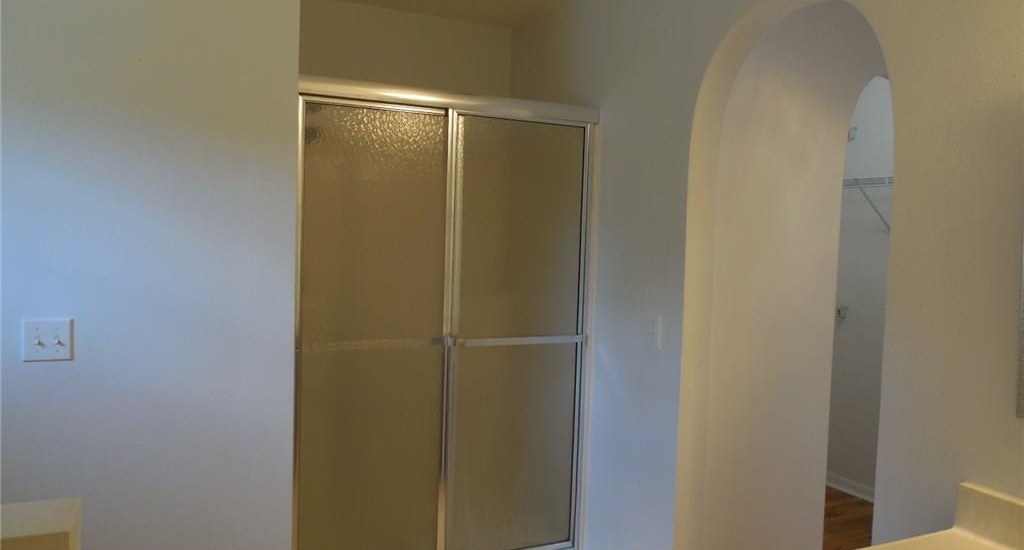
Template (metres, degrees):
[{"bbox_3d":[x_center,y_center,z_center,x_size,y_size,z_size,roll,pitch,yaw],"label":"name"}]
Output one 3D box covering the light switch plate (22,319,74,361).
[{"bbox_3d":[-1.266,0.180,2.020,0.117,0.115,0.013,0,4,-25],"label":"light switch plate"}]

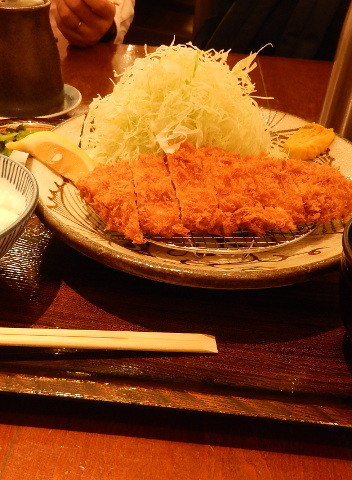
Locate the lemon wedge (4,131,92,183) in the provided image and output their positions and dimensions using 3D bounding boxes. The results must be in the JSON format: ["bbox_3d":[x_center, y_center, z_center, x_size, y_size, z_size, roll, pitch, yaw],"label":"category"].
[{"bbox_3d":[-0.087,-0.057,0.321,0.070,0.026,0.028,24,40,25],"label":"lemon wedge"}]

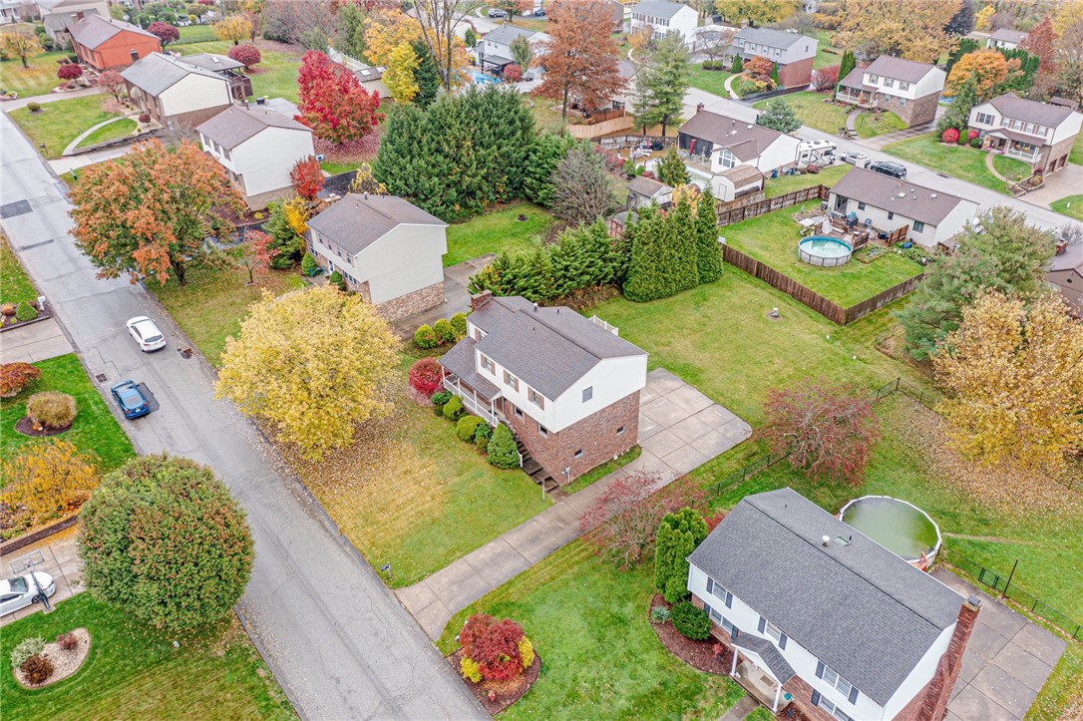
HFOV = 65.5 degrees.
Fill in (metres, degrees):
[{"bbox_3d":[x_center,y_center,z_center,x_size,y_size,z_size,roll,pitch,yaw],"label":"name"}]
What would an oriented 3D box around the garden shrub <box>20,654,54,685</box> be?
[{"bbox_3d":[-25.386,15.587,42.428,1.479,1.288,1.479,-1,33,0],"label":"garden shrub"}]

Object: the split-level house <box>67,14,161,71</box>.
[{"bbox_3d":[-62.560,-46.870,123.000,9.500,5.700,15.200,-25,39,-31],"label":"split-level house"}]

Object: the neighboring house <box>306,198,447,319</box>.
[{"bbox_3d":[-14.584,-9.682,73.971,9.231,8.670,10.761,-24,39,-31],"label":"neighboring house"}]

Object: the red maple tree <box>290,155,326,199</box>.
[{"bbox_3d":[-23.840,-18.640,86.210,3.540,4.560,3.540,-25,39,-31],"label":"red maple tree"}]

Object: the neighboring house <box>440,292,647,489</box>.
[{"bbox_3d":[-0.177,1.055,60.575,9.200,8.800,12.900,-24,39,-31],"label":"neighboring house"}]

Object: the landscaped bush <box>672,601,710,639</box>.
[{"bbox_3d":[8.800,15.450,49.900,2.300,1.900,2.500,0,33,0],"label":"landscaped bush"}]

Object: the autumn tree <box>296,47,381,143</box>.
[{"bbox_3d":[-24.200,-31.100,101.300,10.200,11.600,10.200,0,33,0],"label":"autumn tree"}]

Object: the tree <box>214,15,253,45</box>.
[{"bbox_3d":[-47.940,-51.350,131.080,5.990,4.330,5.990,-25,39,-31],"label":"tree"}]

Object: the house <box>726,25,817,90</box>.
[{"bbox_3d":[44.440,-58.980,163.410,10.970,8.980,13.150,-25,40,-33],"label":"house"}]

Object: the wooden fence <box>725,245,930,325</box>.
[{"bbox_3d":[28.139,-9.369,83.768,12.900,2.000,15.400,-22,38,-28],"label":"wooden fence"}]

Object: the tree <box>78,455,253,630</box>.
[{"bbox_3d":[-19.082,9.700,43.489,8.051,9.852,8.051,-1,33,0],"label":"tree"}]

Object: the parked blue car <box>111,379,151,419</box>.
[{"bbox_3d":[-31.410,2.810,64.180,1.840,1.430,4.670,-24,39,-30],"label":"parked blue car"}]

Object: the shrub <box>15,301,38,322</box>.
[{"bbox_3d":[-45.290,-4.480,73.870,1.640,1.670,1.640,-25,39,-31],"label":"shrub"}]

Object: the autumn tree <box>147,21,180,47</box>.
[{"bbox_3d":[-58.390,-50.310,130.260,4.860,3.980,4.860,-25,39,-31],"label":"autumn tree"}]

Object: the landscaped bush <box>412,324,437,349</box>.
[{"bbox_3d":[-9.610,-2.080,70.070,1.880,1.870,1.880,-1,33,1],"label":"landscaped bush"}]

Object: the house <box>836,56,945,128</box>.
[{"bbox_3d":[54.410,-42.850,132.080,9.900,8.890,13.530,-25,39,-31],"label":"house"}]

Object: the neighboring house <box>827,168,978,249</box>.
[{"bbox_3d":[41.600,-18.230,96.990,9.400,4.600,13.500,-25,39,-31],"label":"neighboring house"}]

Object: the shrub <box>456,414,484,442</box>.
[{"bbox_3d":[-5.090,4.830,60.210,1.980,1.590,1.980,-1,33,1],"label":"shrub"}]

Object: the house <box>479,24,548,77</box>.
[{"bbox_3d":[-4.040,-56.550,152.440,9.390,6.670,10.450,-25,40,-33],"label":"house"}]

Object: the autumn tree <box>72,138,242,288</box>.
[{"bbox_3d":[-33.896,-12.854,75.156,14.424,13.373,14.136,-1,33,0],"label":"autumn tree"}]

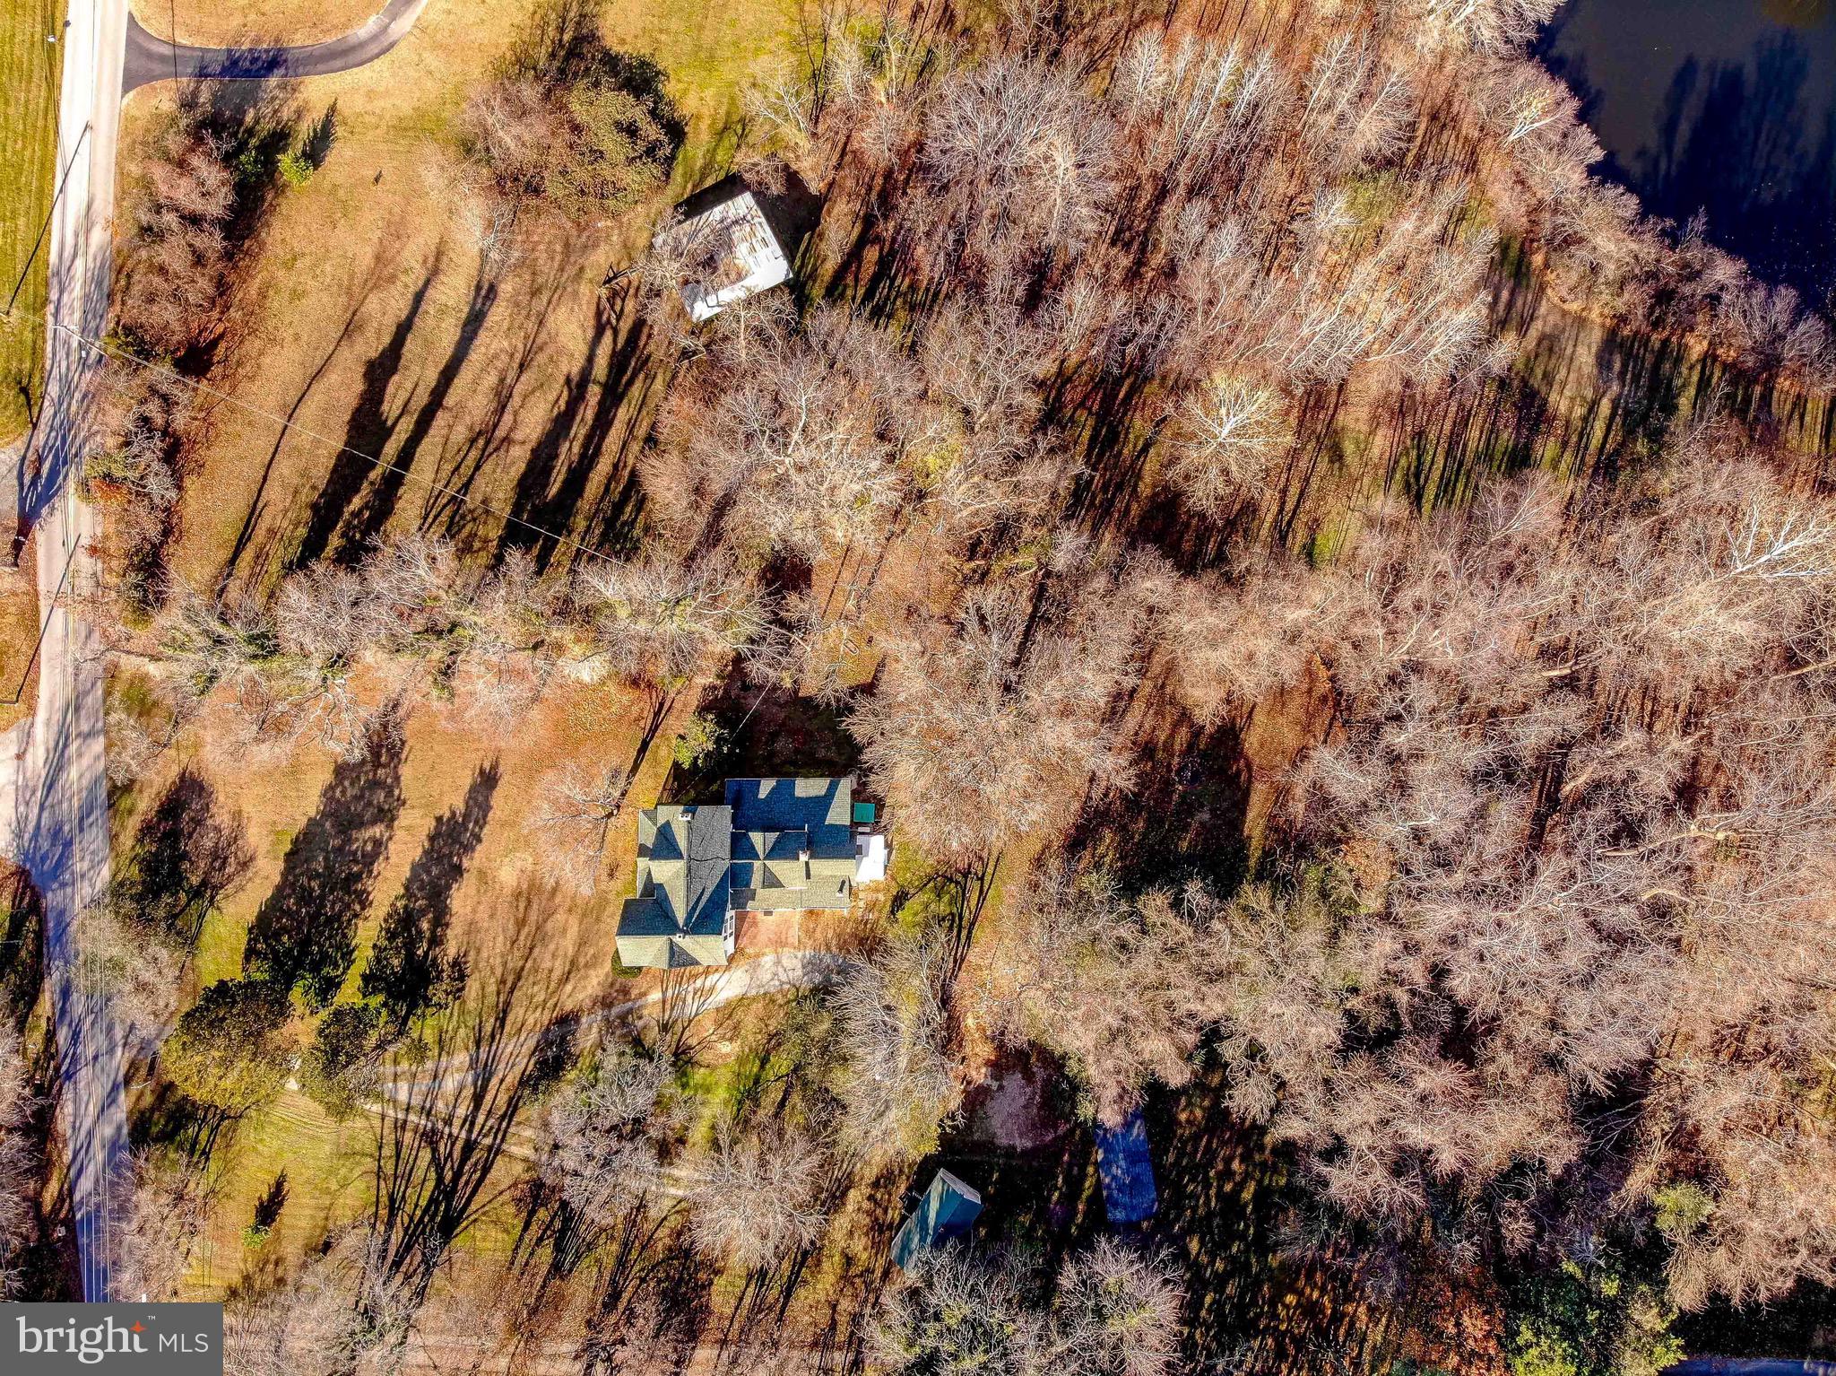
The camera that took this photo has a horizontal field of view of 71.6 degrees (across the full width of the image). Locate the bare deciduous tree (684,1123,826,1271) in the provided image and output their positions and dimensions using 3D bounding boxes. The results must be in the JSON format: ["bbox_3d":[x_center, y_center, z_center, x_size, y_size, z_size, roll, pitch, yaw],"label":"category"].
[{"bbox_3d":[-14.325,44.537,112.932,11.600,12.500,11.200,0,89,0],"label":"bare deciduous tree"}]

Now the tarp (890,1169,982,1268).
[{"bbox_3d":[1.784,50.059,117.222,4.900,3.600,8.700,34,89,1],"label":"tarp"}]

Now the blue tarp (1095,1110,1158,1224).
[{"bbox_3d":[19.163,44.491,118.934,4.800,0.400,10.800,-9,89,0],"label":"blue tarp"}]

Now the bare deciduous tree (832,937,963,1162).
[{"bbox_3d":[-1.834,31.603,112.190,11.200,14.500,16.500,0,89,0],"label":"bare deciduous tree"}]

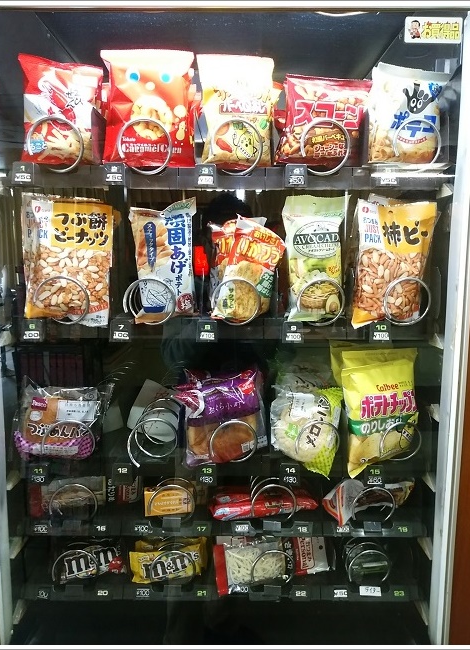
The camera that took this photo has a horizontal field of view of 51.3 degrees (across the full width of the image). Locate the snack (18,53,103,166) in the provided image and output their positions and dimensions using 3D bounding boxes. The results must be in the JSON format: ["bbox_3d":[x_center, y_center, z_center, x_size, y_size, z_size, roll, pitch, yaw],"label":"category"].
[{"bbox_3d":[-0.277,-0.343,0.786,0.122,0.160,0.055,-3,8,-19],"label":"snack"}]

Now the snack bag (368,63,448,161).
[{"bbox_3d":[0.282,-0.339,0.792,0.154,0.144,0.055,-2,8,-18],"label":"snack bag"}]

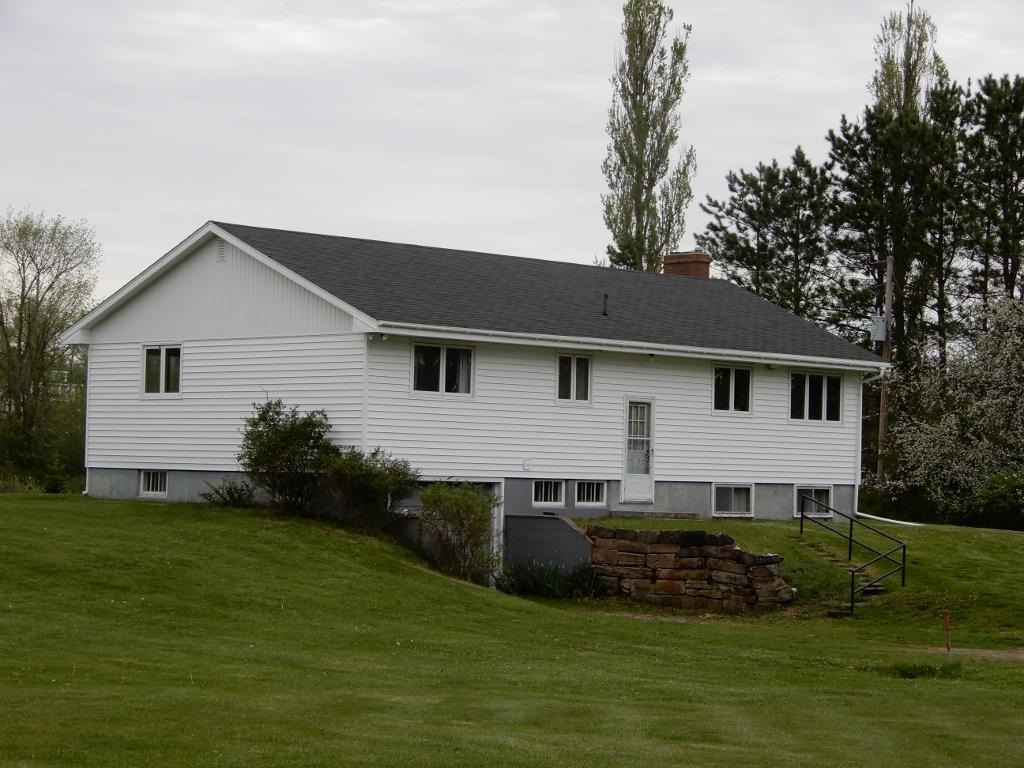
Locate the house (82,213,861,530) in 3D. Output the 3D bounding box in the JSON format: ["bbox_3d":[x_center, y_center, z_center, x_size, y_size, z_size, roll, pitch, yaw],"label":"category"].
[{"bbox_3d":[-0.420,0.070,49.700,9.600,5.900,15.800,-1,-3,44],"label":"house"}]

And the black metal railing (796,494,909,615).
[{"bbox_3d":[5.790,3.100,41.750,1.550,2.060,2.650,3,-3,-40],"label":"black metal railing"}]

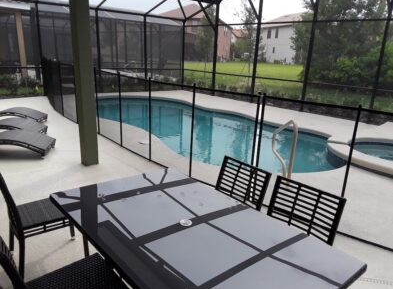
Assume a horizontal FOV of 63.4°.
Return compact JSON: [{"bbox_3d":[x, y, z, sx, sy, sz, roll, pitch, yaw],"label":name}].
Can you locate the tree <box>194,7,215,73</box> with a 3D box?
[{"bbox_3d":[0.683,-7.059,21.734,1.600,4.800,1.600,2,16,0],"label":"tree"}]

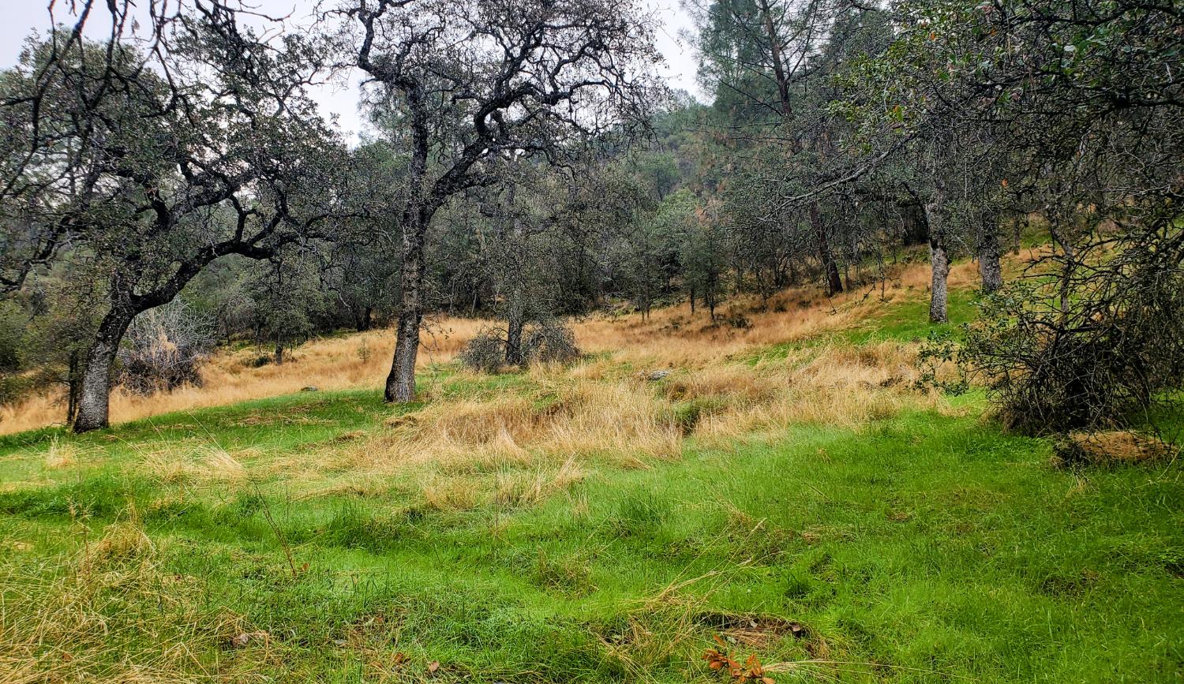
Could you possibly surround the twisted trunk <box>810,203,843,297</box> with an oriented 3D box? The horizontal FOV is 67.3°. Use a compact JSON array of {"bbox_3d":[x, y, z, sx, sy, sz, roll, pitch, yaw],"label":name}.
[{"bbox_3d":[8.042,-3.204,30.500,1.140,3.270,0.600,0,2,0],"label":"twisted trunk"}]

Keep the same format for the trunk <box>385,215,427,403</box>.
[{"bbox_3d":[-3.387,-0.590,16.200,0.760,3.420,0.700,0,2,0],"label":"trunk"}]

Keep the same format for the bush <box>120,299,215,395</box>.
[{"bbox_3d":[-10.766,0.105,22.500,2.410,2.430,2.200,0,2,0],"label":"bush"}]

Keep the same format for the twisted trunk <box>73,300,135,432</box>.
[{"bbox_3d":[-7.963,0.392,14.500,1.010,2.160,0.650,0,2,0],"label":"twisted trunk"}]

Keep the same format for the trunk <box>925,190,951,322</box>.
[{"bbox_3d":[8.364,-2.046,21.500,0.600,3.220,0.550,0,2,0],"label":"trunk"}]

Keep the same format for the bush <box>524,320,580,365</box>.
[{"bbox_3d":[-0.984,0.034,22.000,1.400,1.190,1.300,0,2,0],"label":"bush"}]

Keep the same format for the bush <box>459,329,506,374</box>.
[{"bbox_3d":[-2.628,0.212,21.500,1.210,1.120,1.200,0,2,0],"label":"bush"}]

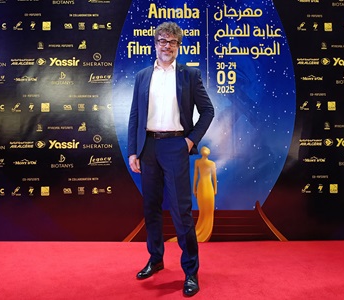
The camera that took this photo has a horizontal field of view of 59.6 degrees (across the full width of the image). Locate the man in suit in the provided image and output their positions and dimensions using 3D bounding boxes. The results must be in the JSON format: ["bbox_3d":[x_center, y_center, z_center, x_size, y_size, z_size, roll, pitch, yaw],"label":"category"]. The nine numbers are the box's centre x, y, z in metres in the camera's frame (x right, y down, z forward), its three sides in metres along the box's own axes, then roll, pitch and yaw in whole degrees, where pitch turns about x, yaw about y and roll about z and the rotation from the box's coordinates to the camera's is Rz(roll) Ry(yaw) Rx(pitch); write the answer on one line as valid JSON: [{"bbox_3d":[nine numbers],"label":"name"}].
[{"bbox_3d":[-0.010,-0.009,2.040,0.580,1.770,0.450,-1,-2,15],"label":"man in suit"}]

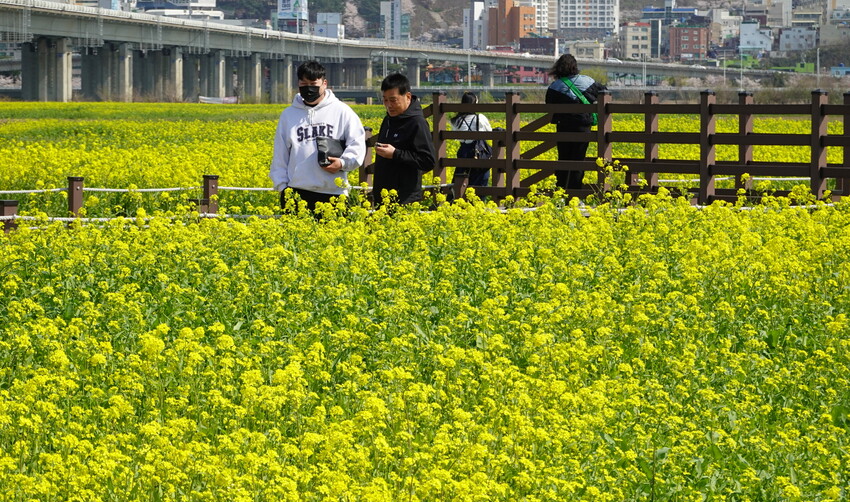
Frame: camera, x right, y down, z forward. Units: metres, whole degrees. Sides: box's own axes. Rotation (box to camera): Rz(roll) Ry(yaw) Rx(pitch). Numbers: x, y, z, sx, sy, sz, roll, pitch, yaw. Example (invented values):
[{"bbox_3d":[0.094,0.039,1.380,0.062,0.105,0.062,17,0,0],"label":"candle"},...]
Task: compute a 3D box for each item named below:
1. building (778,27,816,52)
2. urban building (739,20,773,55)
[{"bbox_3d":[128.193,-72.688,1095.000,12.500,8.800,9.500,0,3,8],"label":"building"},{"bbox_3d":[113.758,-73.444,1095.000,11.000,11.000,9.500,0,3,9],"label":"urban building"}]

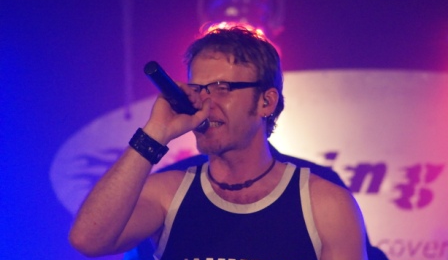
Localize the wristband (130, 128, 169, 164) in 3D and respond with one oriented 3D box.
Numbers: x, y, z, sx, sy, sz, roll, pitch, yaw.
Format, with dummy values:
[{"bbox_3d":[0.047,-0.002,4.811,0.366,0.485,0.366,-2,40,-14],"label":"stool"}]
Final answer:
[{"bbox_3d":[-0.143,0.031,7.400,0.067,0.036,0.056,38,9,0],"label":"wristband"}]

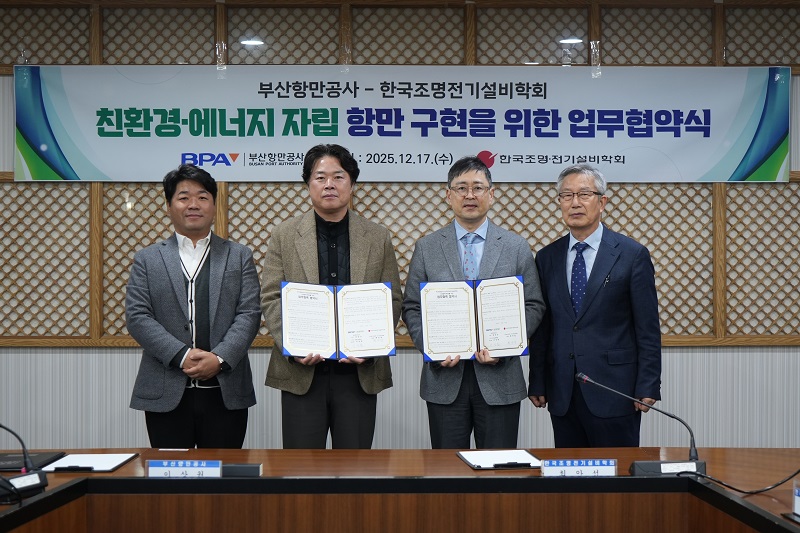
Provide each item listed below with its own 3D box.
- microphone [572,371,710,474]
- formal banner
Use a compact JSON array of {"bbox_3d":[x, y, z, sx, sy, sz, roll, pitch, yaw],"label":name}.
[{"bbox_3d":[0.685,0.440,2.750,0.365,0.275,0.155,0,0,6],"label":"microphone"},{"bbox_3d":[0.013,-0.735,4.920,4.000,0.600,0.020,0,0,0],"label":"formal banner"}]

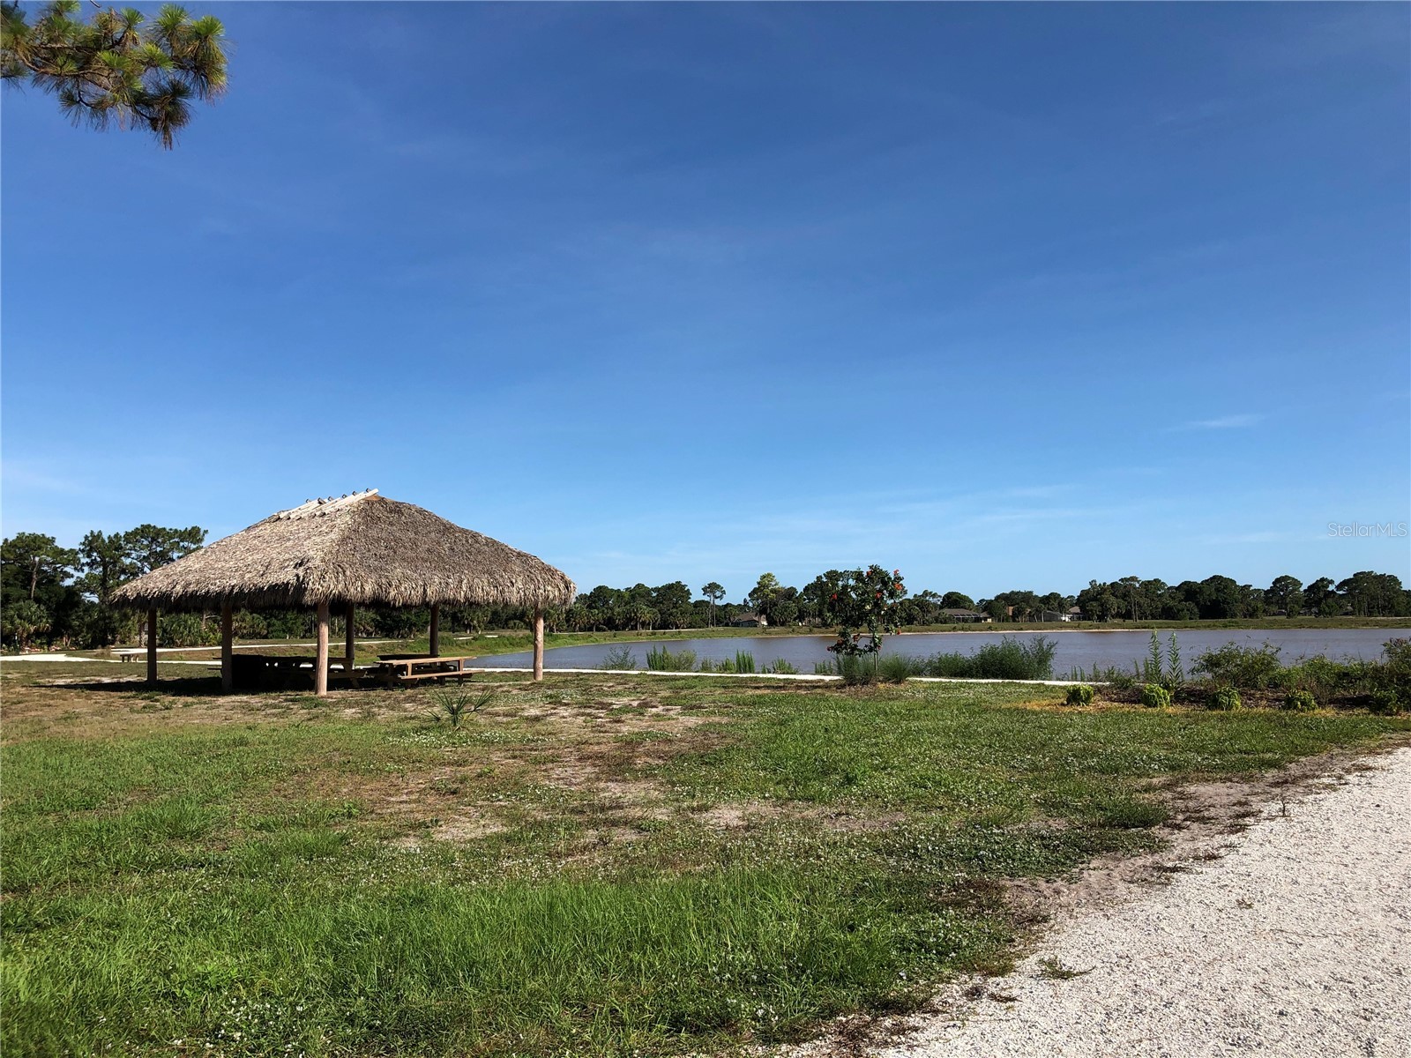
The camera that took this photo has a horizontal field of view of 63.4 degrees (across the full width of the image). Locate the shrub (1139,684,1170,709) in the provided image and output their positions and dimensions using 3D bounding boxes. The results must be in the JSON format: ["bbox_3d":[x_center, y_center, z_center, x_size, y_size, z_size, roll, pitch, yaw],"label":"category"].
[{"bbox_3d":[8.343,3.094,21.191,0.557,0.434,0.498,-2,-5,21],"label":"shrub"}]

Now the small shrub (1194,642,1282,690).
[{"bbox_3d":[12.347,3.168,26.484,1.868,1.087,1.467,-2,-5,25],"label":"small shrub"}]

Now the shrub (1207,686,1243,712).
[{"bbox_3d":[9.425,3.064,20.714,0.588,0.422,0.525,-2,-5,24],"label":"shrub"}]

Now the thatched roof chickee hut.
[{"bbox_3d":[-9.377,1.495,29.359,10.453,4.857,7.181,-4,-6,43],"label":"thatched roof chickee hut"}]

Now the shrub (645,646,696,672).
[{"bbox_3d":[-1.124,4.106,36.409,1.661,0.717,1.437,0,-4,-2],"label":"shrub"}]

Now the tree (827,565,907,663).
[{"bbox_3d":[4.248,2.460,30.034,2.104,3.036,1.893,-1,-4,8],"label":"tree"}]

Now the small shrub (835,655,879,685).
[{"bbox_3d":[3.788,3.500,28.553,1.046,0.737,0.932,-1,-4,7],"label":"small shrub"}]

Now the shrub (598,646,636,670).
[{"bbox_3d":[-2.828,4.108,36.635,1.171,0.747,1.016,0,-4,-4],"label":"shrub"}]

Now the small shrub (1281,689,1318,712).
[{"bbox_3d":[10.592,3.056,20.363,0.582,0.385,0.519,-2,-5,27],"label":"small shrub"}]

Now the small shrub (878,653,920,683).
[{"bbox_3d":[4.954,3.551,29.254,1.065,0.741,0.950,-1,-4,10],"label":"small shrub"}]

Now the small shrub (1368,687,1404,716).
[{"bbox_3d":[11.801,2.986,19.805,0.565,0.440,0.504,-3,-5,30],"label":"small shrub"}]

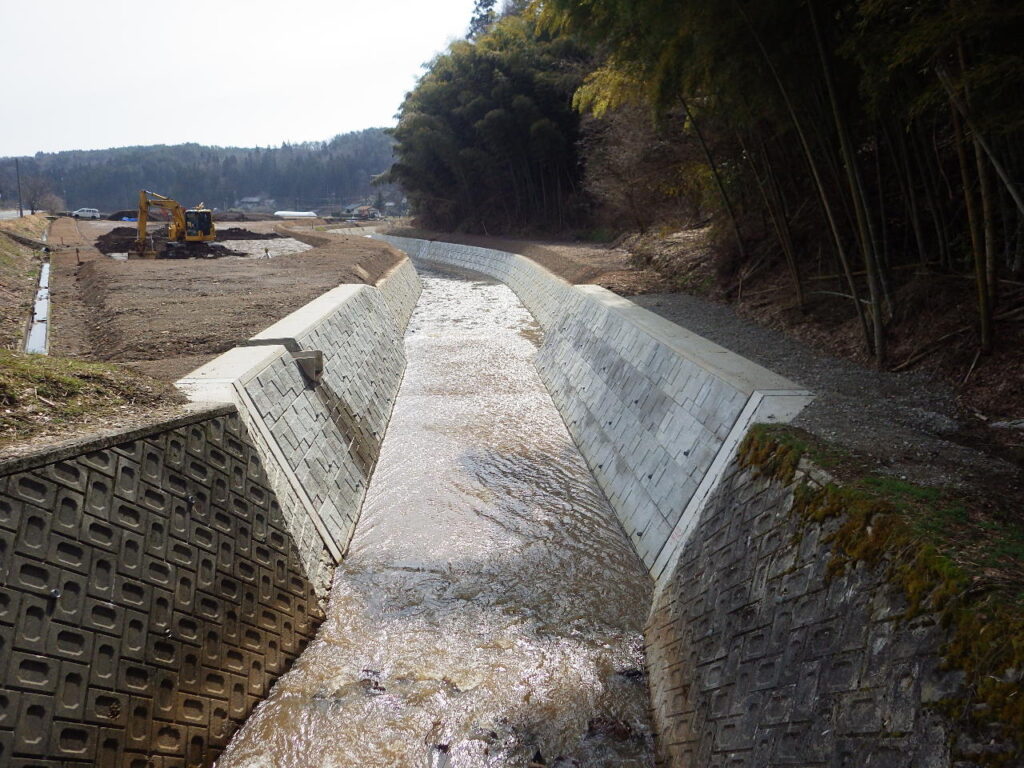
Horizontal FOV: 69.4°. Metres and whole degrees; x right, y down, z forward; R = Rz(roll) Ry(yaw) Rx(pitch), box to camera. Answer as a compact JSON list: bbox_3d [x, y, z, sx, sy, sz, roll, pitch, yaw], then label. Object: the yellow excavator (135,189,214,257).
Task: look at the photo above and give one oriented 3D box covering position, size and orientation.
[{"bbox_3d":[-20.006,-9.318,43.539,2.500,3.850,5.800,5,14,19],"label":"yellow excavator"}]

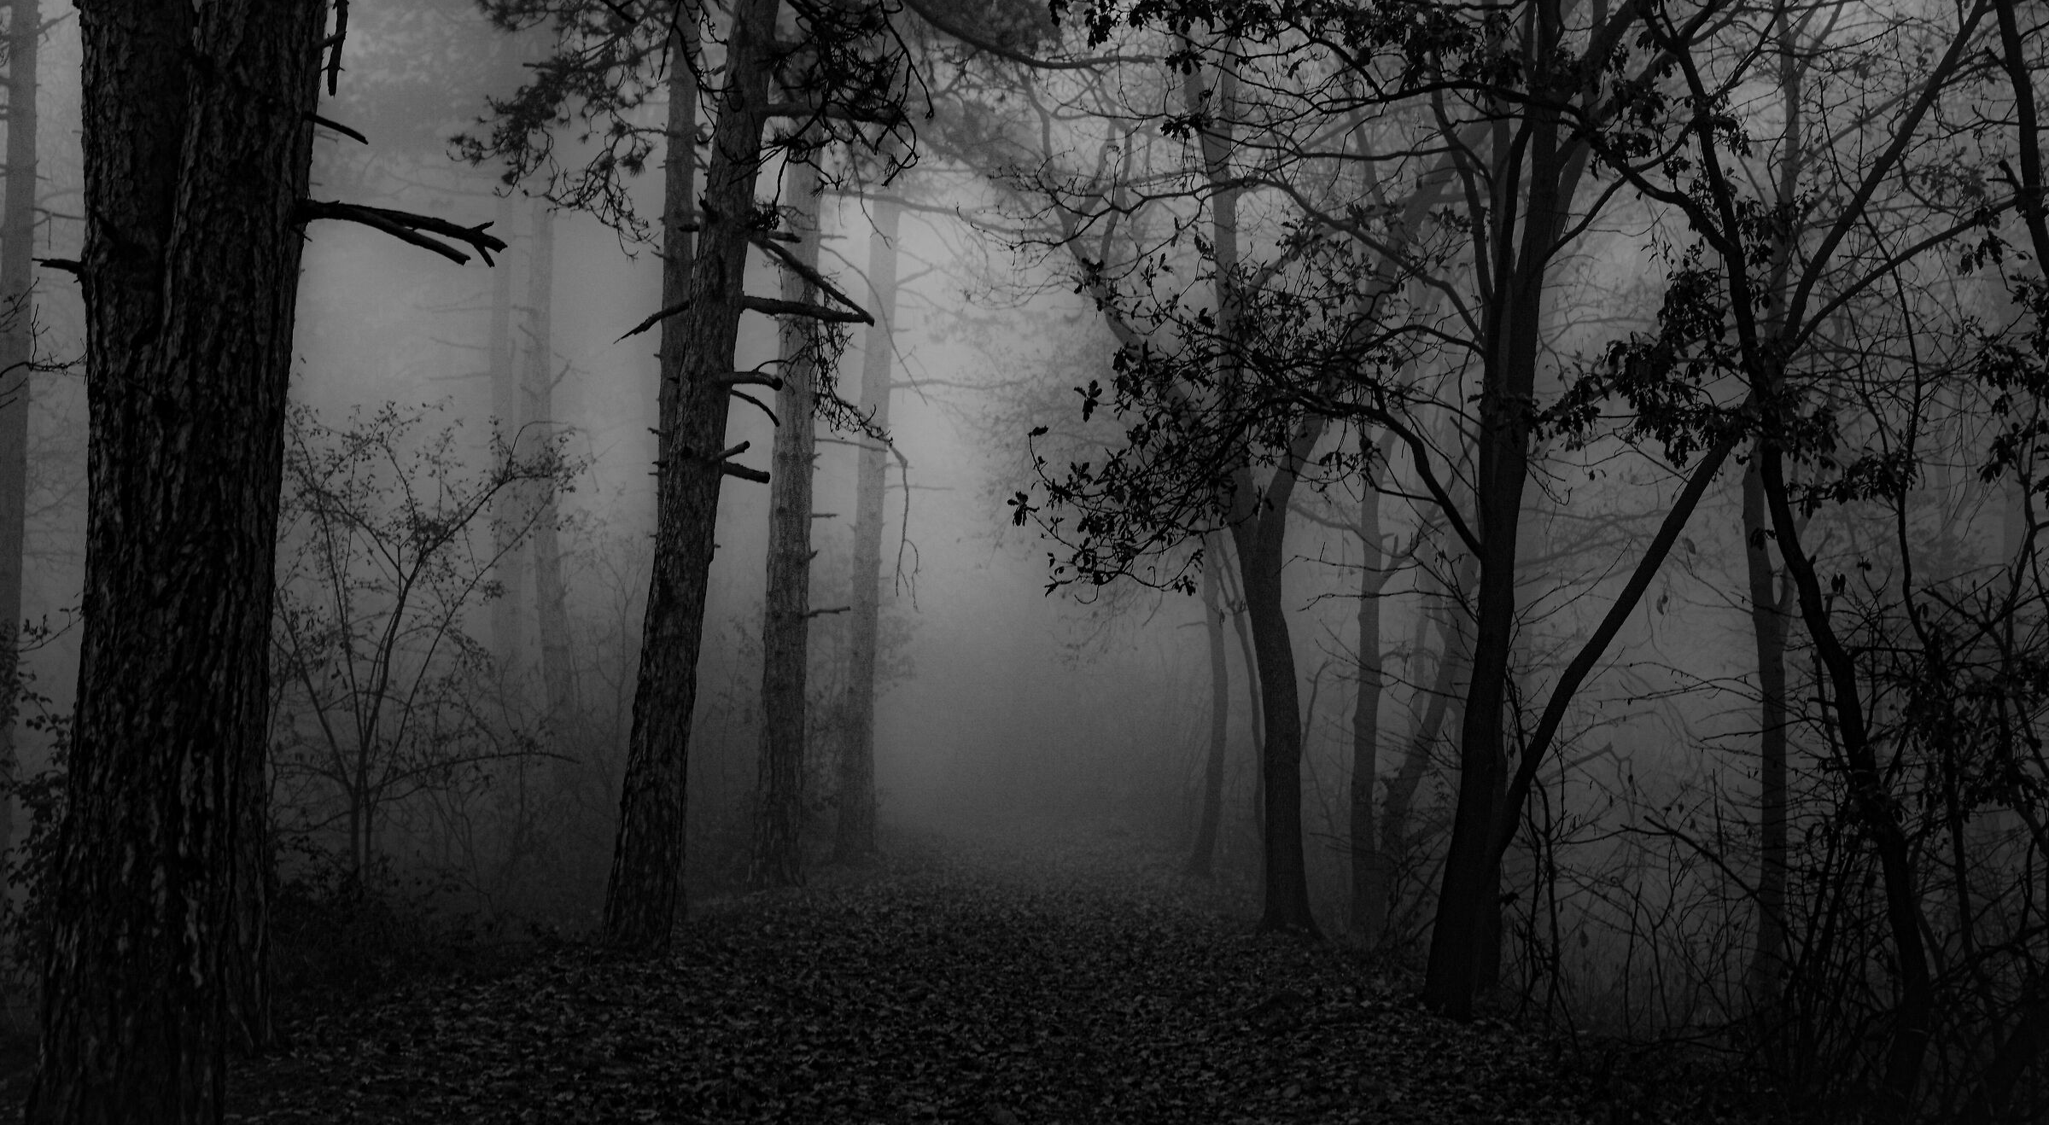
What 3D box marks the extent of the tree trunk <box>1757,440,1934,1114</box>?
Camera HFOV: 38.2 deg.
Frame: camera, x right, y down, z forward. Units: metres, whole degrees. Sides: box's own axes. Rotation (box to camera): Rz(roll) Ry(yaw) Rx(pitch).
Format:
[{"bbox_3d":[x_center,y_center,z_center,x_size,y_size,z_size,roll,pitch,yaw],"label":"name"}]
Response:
[{"bbox_3d":[3.314,0.838,11.800,0.306,2.705,0.280,-11,-4,15],"label":"tree trunk"}]

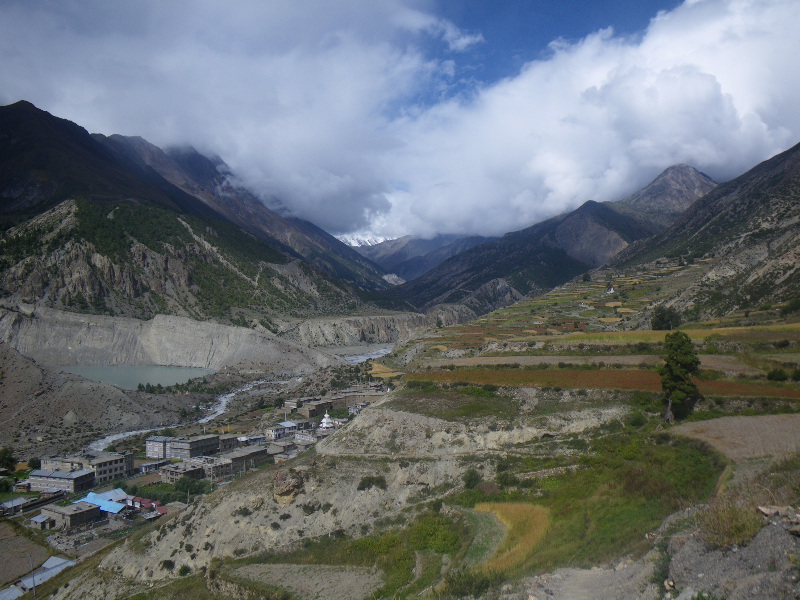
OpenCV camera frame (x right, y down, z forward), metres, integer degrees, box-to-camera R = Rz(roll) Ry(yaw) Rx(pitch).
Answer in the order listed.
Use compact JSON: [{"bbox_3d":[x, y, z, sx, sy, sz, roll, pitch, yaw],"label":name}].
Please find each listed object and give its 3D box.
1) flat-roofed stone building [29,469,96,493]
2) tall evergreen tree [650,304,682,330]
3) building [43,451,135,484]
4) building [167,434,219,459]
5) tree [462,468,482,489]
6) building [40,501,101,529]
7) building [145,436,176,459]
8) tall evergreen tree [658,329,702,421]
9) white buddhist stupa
[{"bbox_3d":[-144.000,76.100,273.400,22.300,5.900,11.300,0,0,15],"label":"flat-roofed stone building"},{"bbox_3d":[94.300,6.200,230.000,11.200,9.400,10.500,0,0,0],"label":"tall evergreen tree"},{"bbox_3d":[-143.000,76.400,296.900,32.000,9.000,21.700,0,0,21],"label":"building"},{"bbox_3d":[-108.900,76.700,340.900,16.700,7.800,20.500,0,0,27],"label":"building"},{"bbox_3d":[12.100,30.200,109.000,3.300,3.400,3.300,0,0,0],"label":"tree"},{"bbox_3d":[-119.900,77.800,235.900,15.600,4.400,11.800,0,0,27],"label":"building"},{"bbox_3d":[-123.000,76.000,332.600,10.800,8.300,9.000,0,0,17],"label":"building"},{"bbox_3d":[36.700,10.100,85.000,5.400,12.000,5.300,0,0,0],"label":"tall evergreen tree"},{"bbox_3d":[-41.500,69.000,365.000,8.800,13.500,8.800,0,0,0],"label":"white buddhist stupa"}]

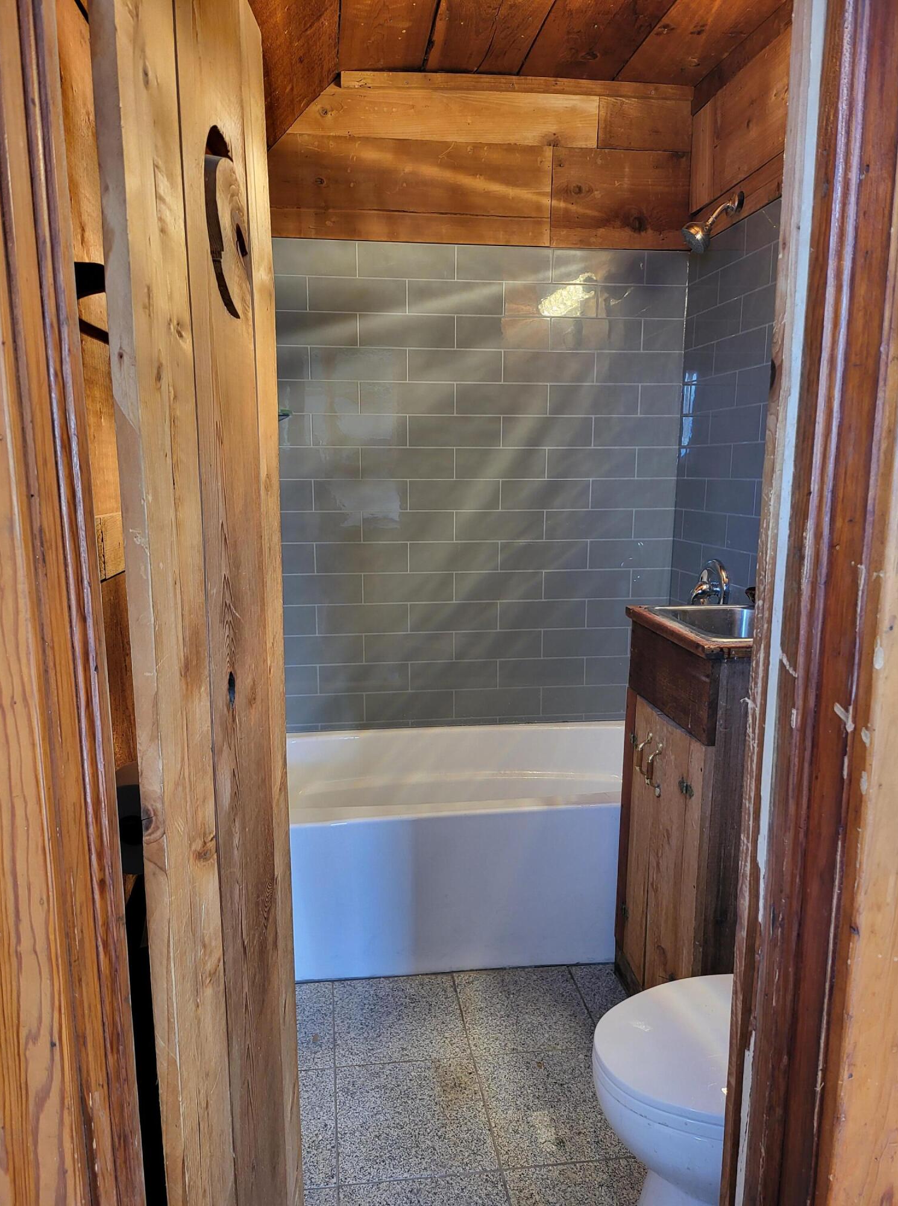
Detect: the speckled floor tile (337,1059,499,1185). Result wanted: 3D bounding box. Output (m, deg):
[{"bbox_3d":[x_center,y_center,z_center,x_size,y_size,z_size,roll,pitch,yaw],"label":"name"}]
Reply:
[{"bbox_3d":[-0.077,1.068,1.738,0.307,0.010,0.301,-1,11,-7],"label":"speckled floor tile"}]

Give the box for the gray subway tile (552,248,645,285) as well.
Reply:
[{"bbox_3d":[0.478,-1.067,2.664,0.304,0.102,0.009,-1,11,-7],"label":"gray subway tile"}]

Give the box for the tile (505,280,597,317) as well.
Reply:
[{"bbox_3d":[0.326,-0.964,2.665,0.304,0.102,0.009,-1,11,-7],"label":"tile"}]

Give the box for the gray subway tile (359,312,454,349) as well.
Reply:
[{"bbox_3d":[-0.132,-0.863,2.660,0.304,0.101,0.009,-1,10,-7],"label":"gray subway tile"}]

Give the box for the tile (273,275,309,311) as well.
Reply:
[{"bbox_3d":[-0.586,-0.945,2.556,0.304,0.102,0.009,-1,11,-7],"label":"tile"}]

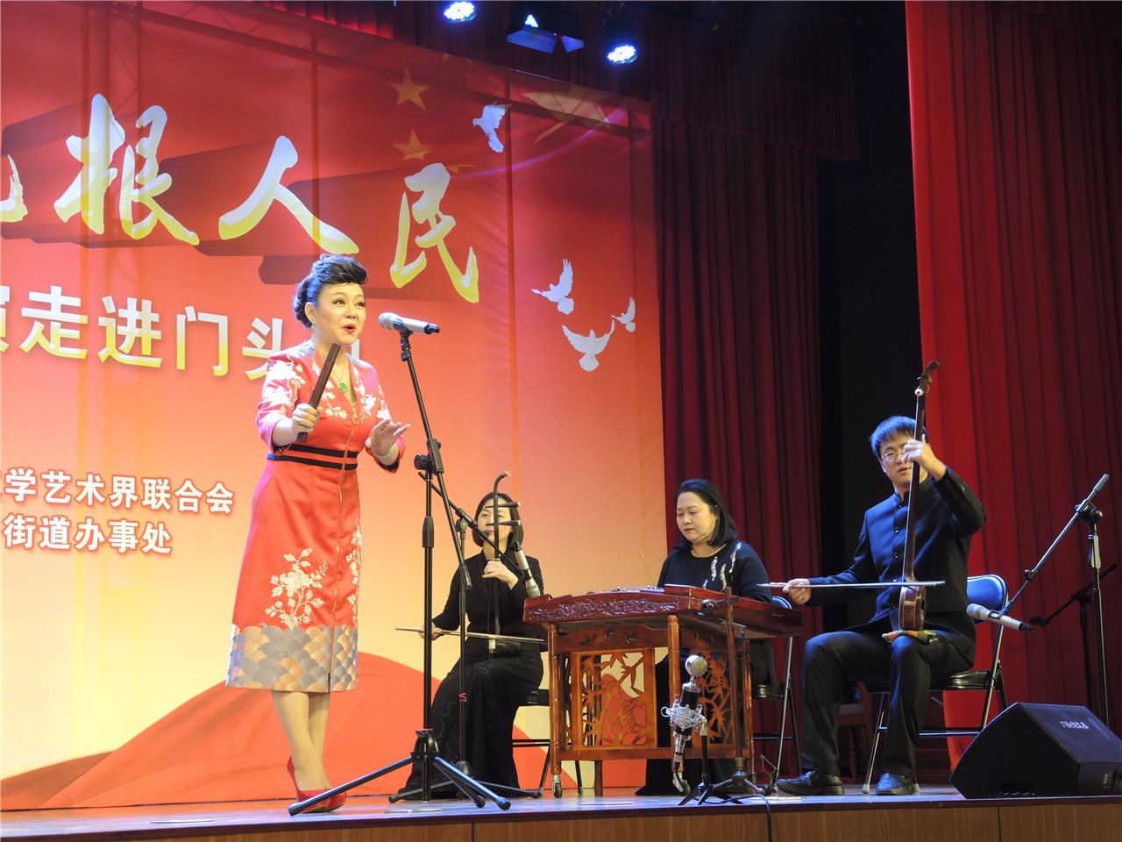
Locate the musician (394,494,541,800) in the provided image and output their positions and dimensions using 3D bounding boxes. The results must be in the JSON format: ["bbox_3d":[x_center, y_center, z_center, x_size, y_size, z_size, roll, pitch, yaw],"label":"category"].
[{"bbox_3d":[-0.378,0.907,8.715,0.540,1.230,0.660,-5,-10,21],"label":"musician"}]

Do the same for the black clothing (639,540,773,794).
[{"bbox_3d":[0.551,0.989,8.657,0.540,1.000,0.660,-8,-11,34],"label":"black clothing"}]

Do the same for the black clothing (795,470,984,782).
[{"bbox_3d":[1.152,0.665,7.450,0.620,1.100,0.640,-7,-10,35],"label":"black clothing"}]

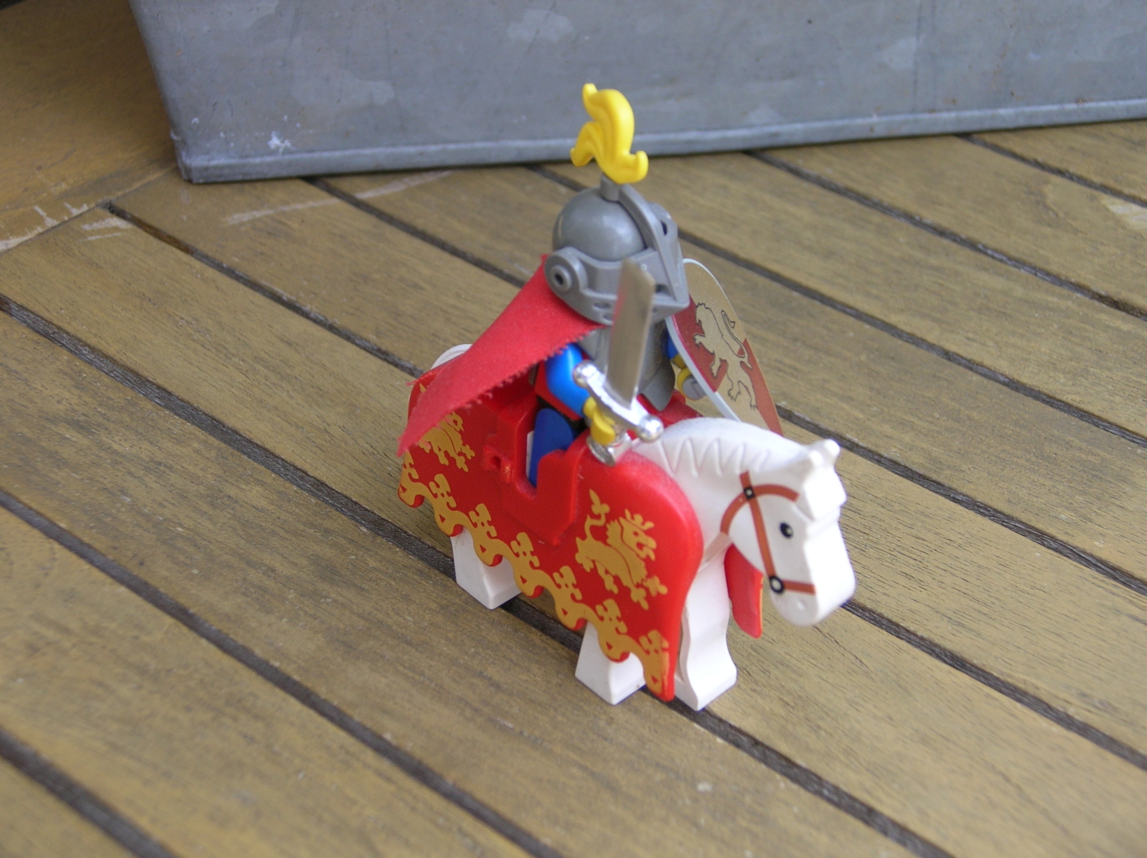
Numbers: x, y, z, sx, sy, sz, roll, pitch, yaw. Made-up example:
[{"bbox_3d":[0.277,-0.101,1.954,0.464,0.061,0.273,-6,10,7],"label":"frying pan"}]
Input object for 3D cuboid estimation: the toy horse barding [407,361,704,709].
[{"bbox_3d":[0.002,0.006,0.272,0.022,0.033,0.056,-29,47,-33],"label":"toy horse barding"}]

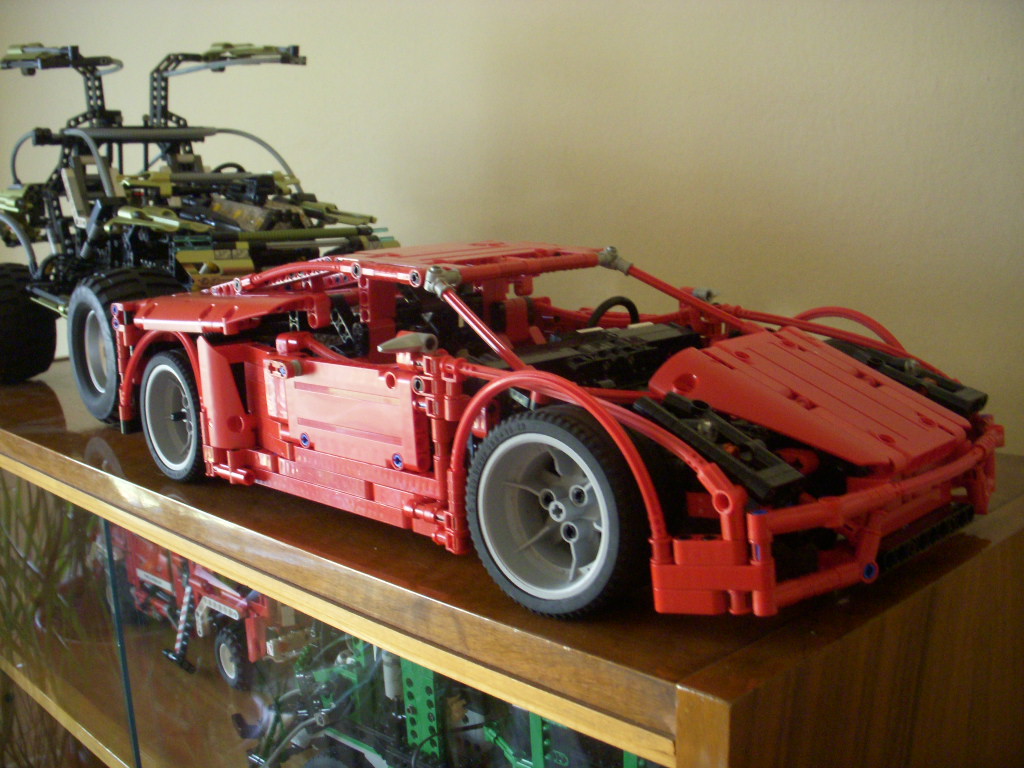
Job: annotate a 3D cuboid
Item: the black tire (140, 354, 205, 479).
[{"bbox_3d":[-0.167,0.015,0.606,0.037,0.069,0.069,-11,13,-41],"label":"black tire"}]

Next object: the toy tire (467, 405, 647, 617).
[{"bbox_3d":[0.022,0.042,0.390,0.069,0.069,0.037,6,13,40],"label":"toy tire"}]

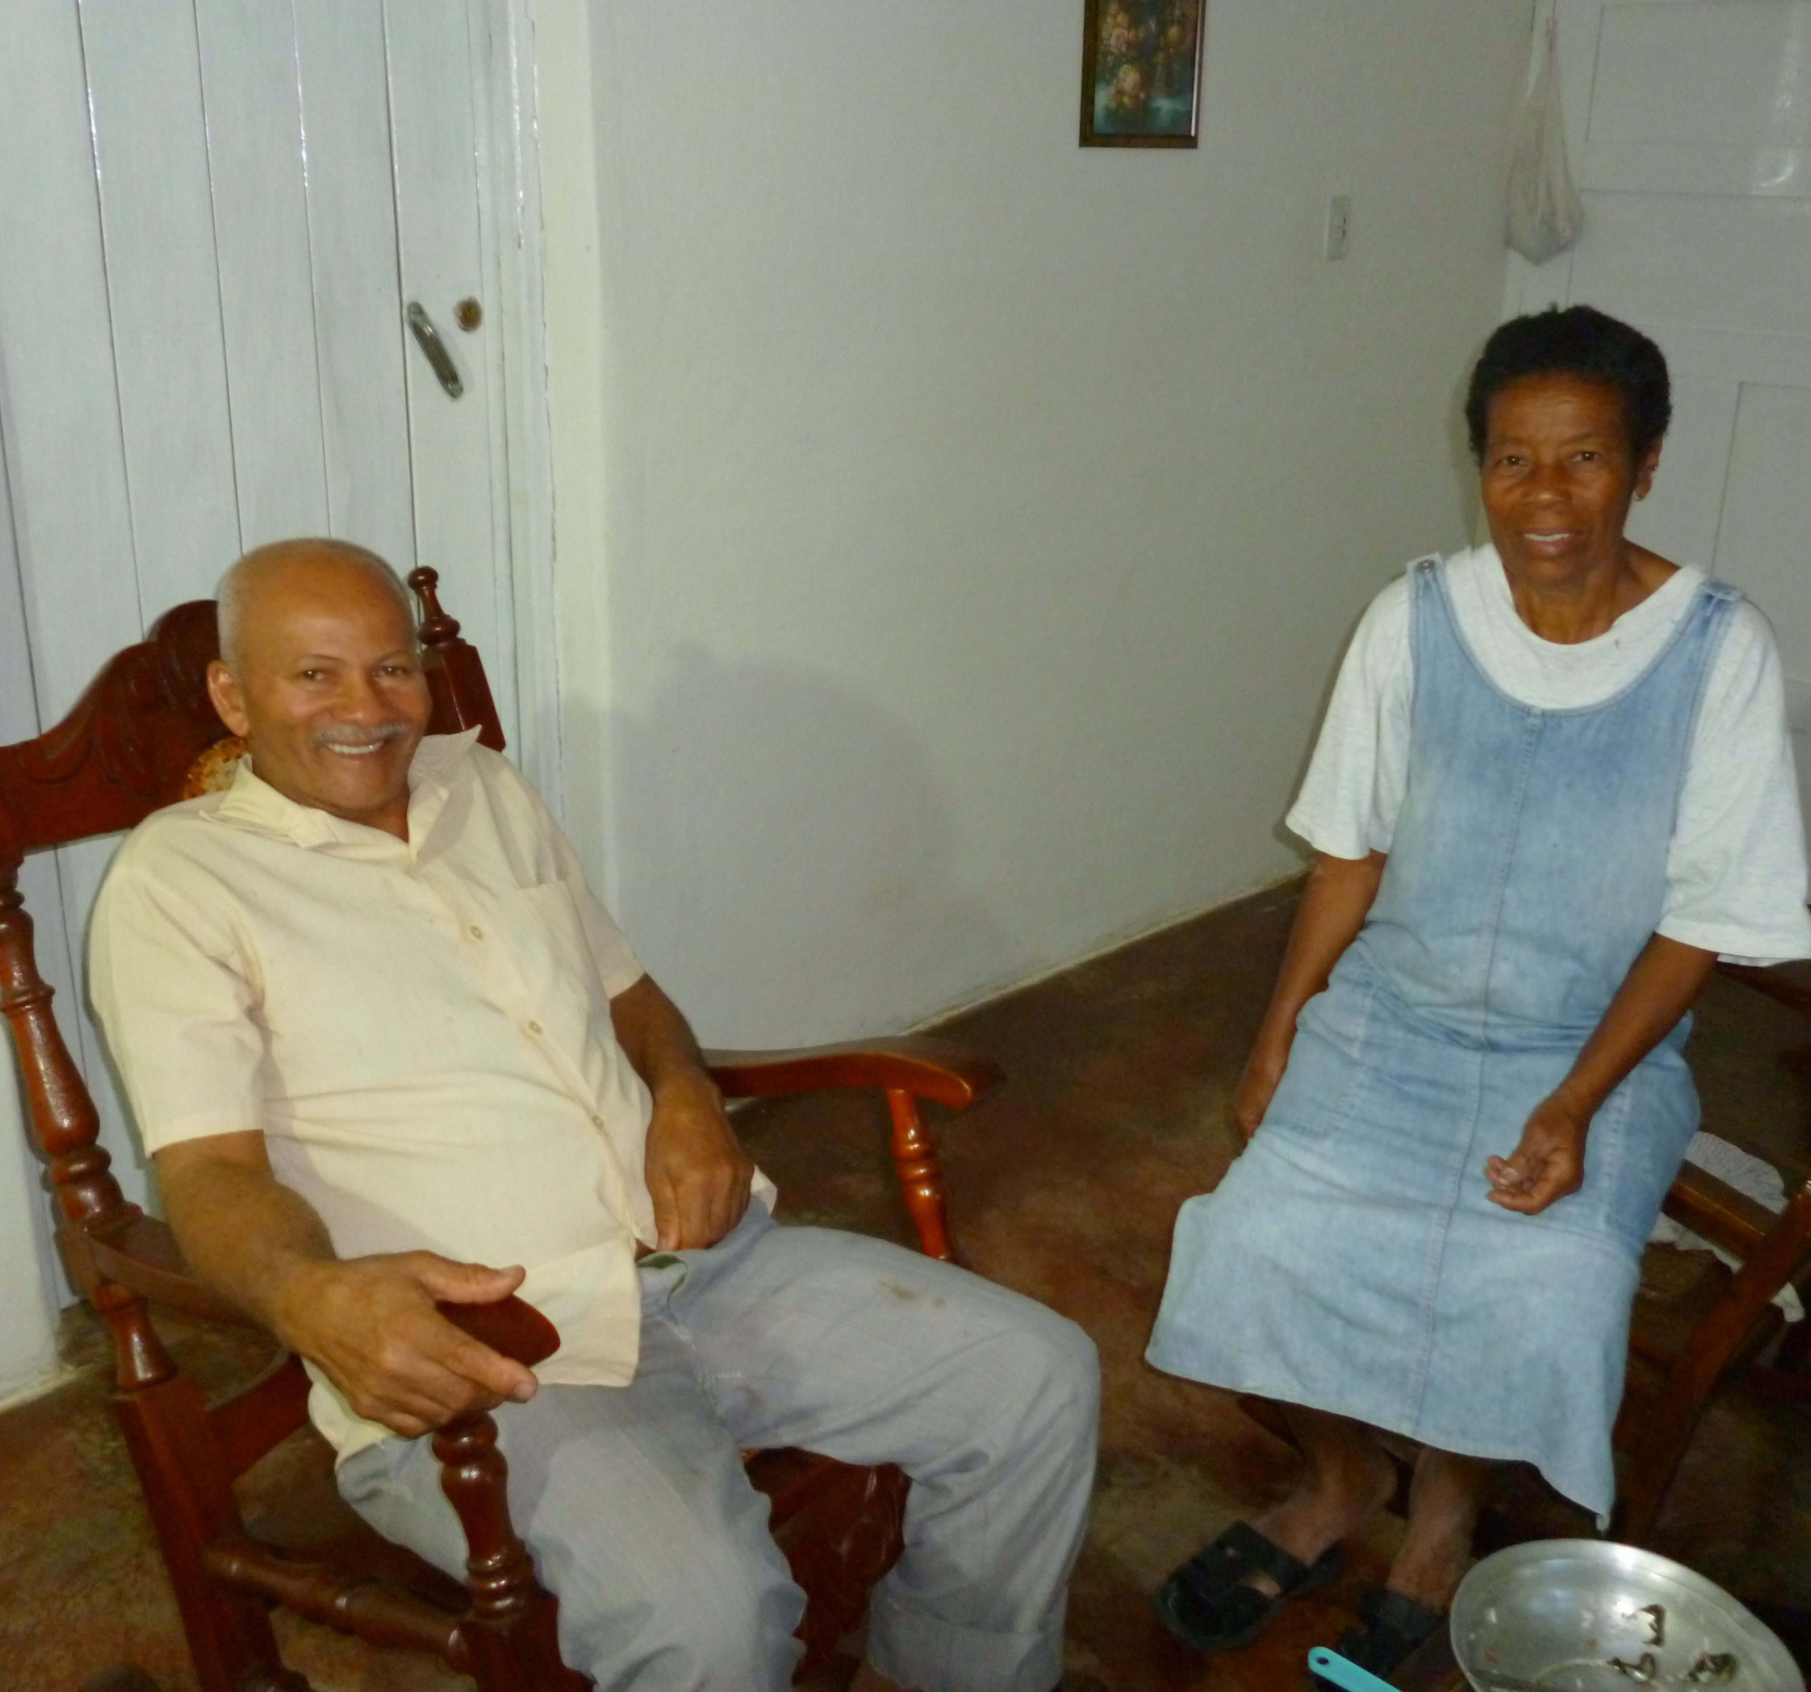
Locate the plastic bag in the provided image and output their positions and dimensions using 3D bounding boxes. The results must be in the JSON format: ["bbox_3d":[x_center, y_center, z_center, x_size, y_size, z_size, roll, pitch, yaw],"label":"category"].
[{"bbox_3d":[1.343,-1.485,3.829,0.150,0.490,0.110,17,23,41],"label":"plastic bag"}]

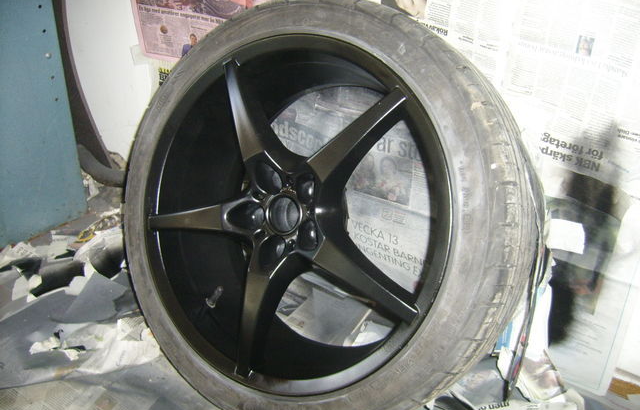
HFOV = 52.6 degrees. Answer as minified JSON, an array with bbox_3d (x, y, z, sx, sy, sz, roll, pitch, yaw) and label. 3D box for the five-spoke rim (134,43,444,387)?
[{"bbox_3d":[-0.004,0.013,0.993,0.500,0.500,0.210,13,7,29],"label":"five-spoke rim"}]

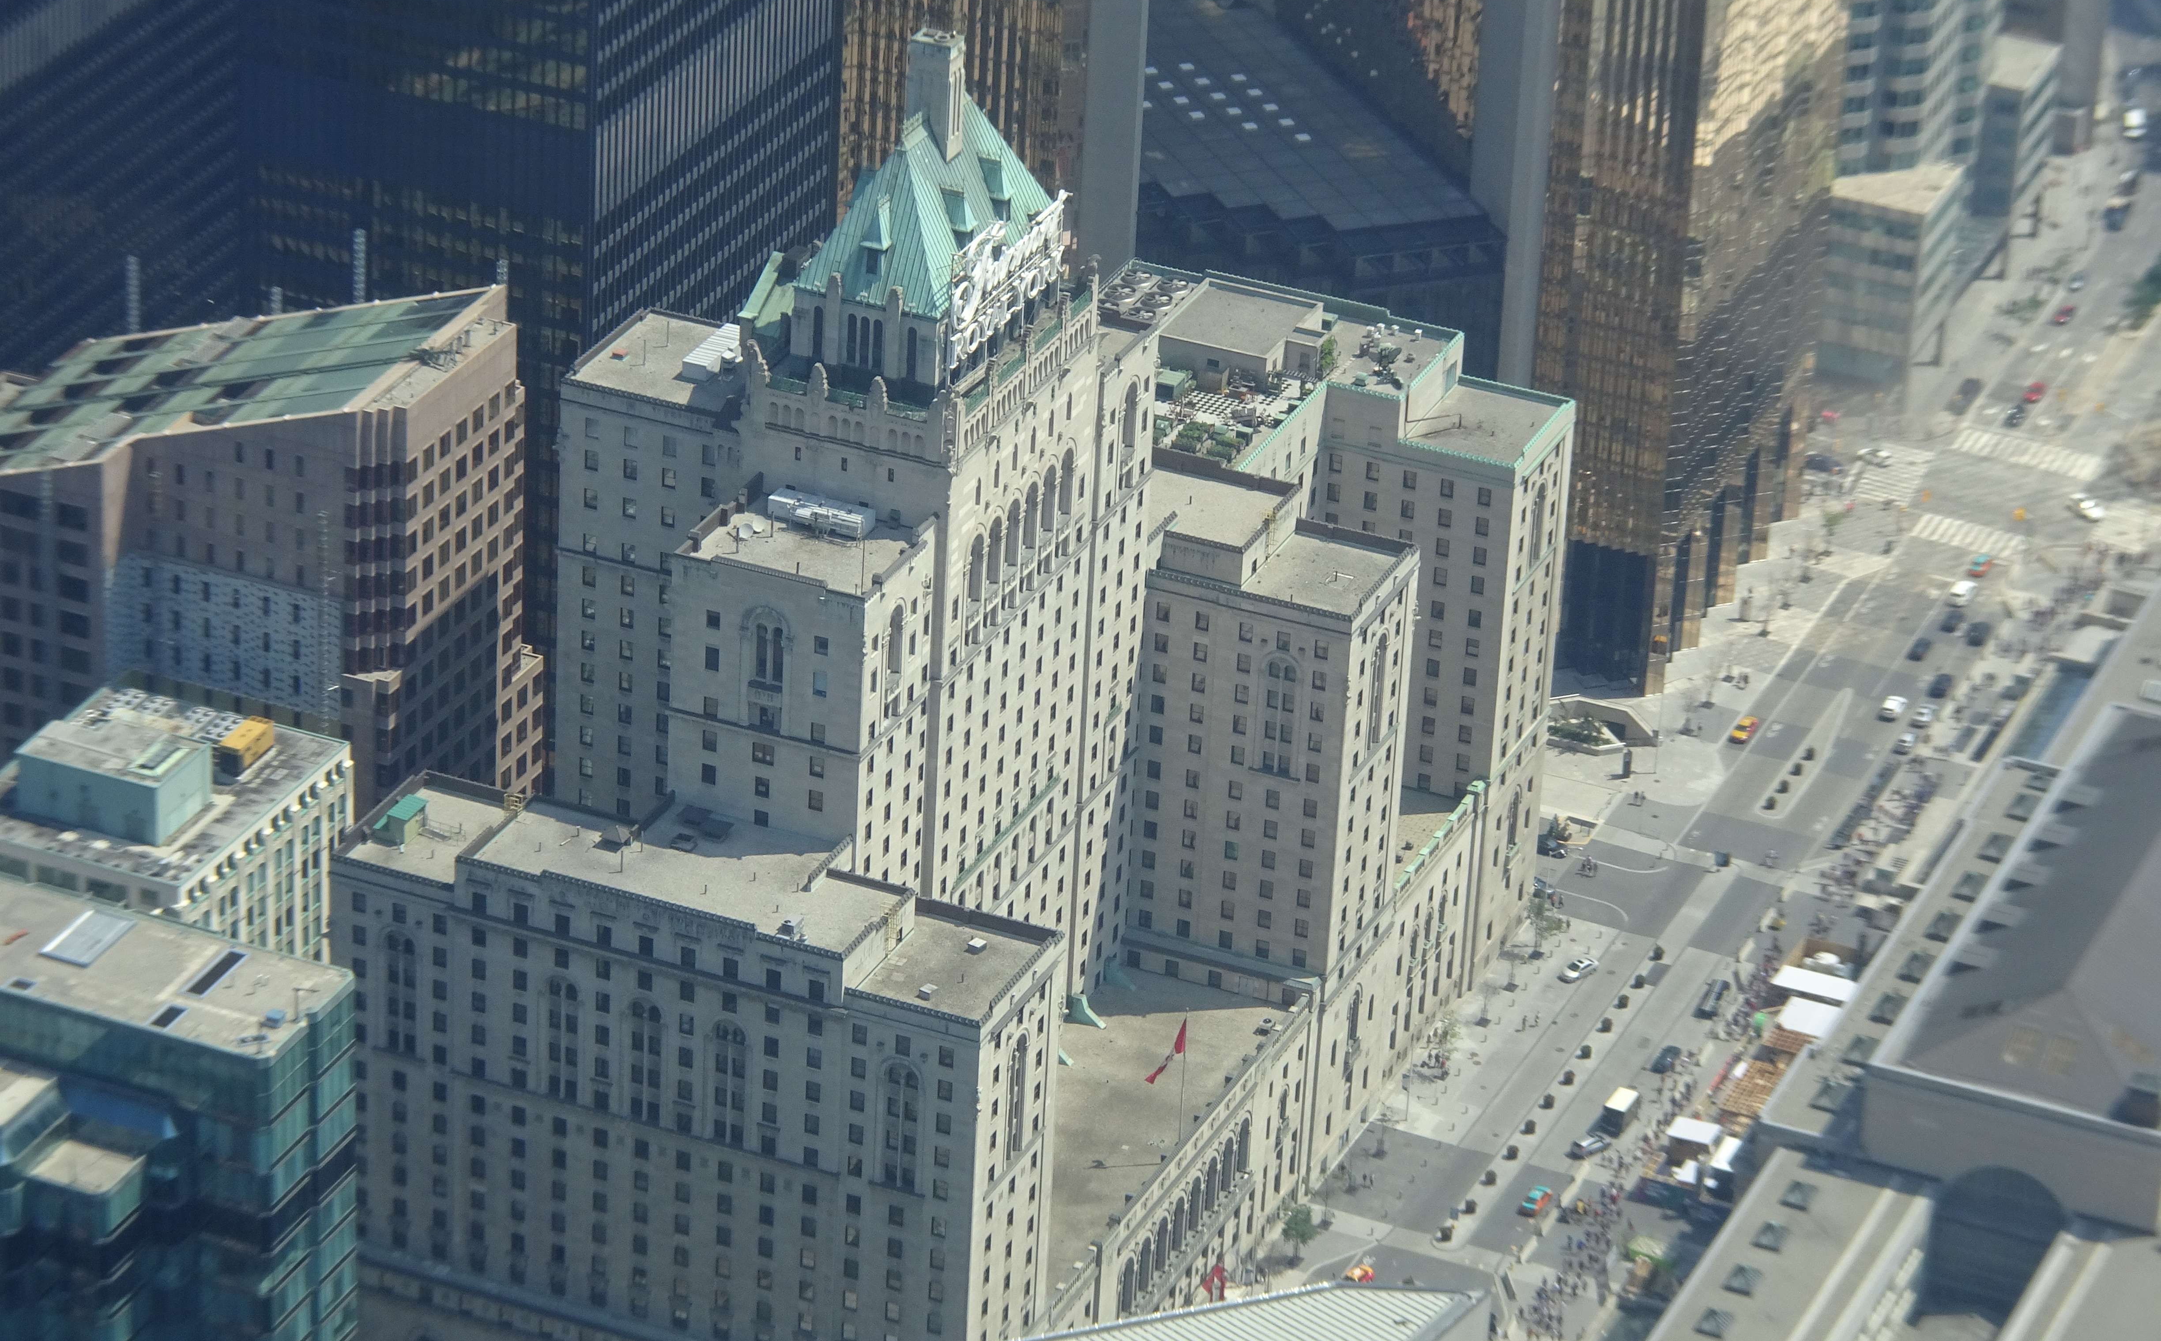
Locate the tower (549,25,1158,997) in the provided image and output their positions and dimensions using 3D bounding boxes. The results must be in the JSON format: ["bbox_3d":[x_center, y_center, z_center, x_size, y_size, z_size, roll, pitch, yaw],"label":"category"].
[{"bbox_3d":[-27.007,-3.172,603.641,47.500,128.000,68.500,13,29,19],"label":"tower"}]

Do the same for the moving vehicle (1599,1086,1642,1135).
[{"bbox_3d":[57.889,46.852,665.040,2.200,3.300,5.900,13,29,19],"label":"moving vehicle"}]

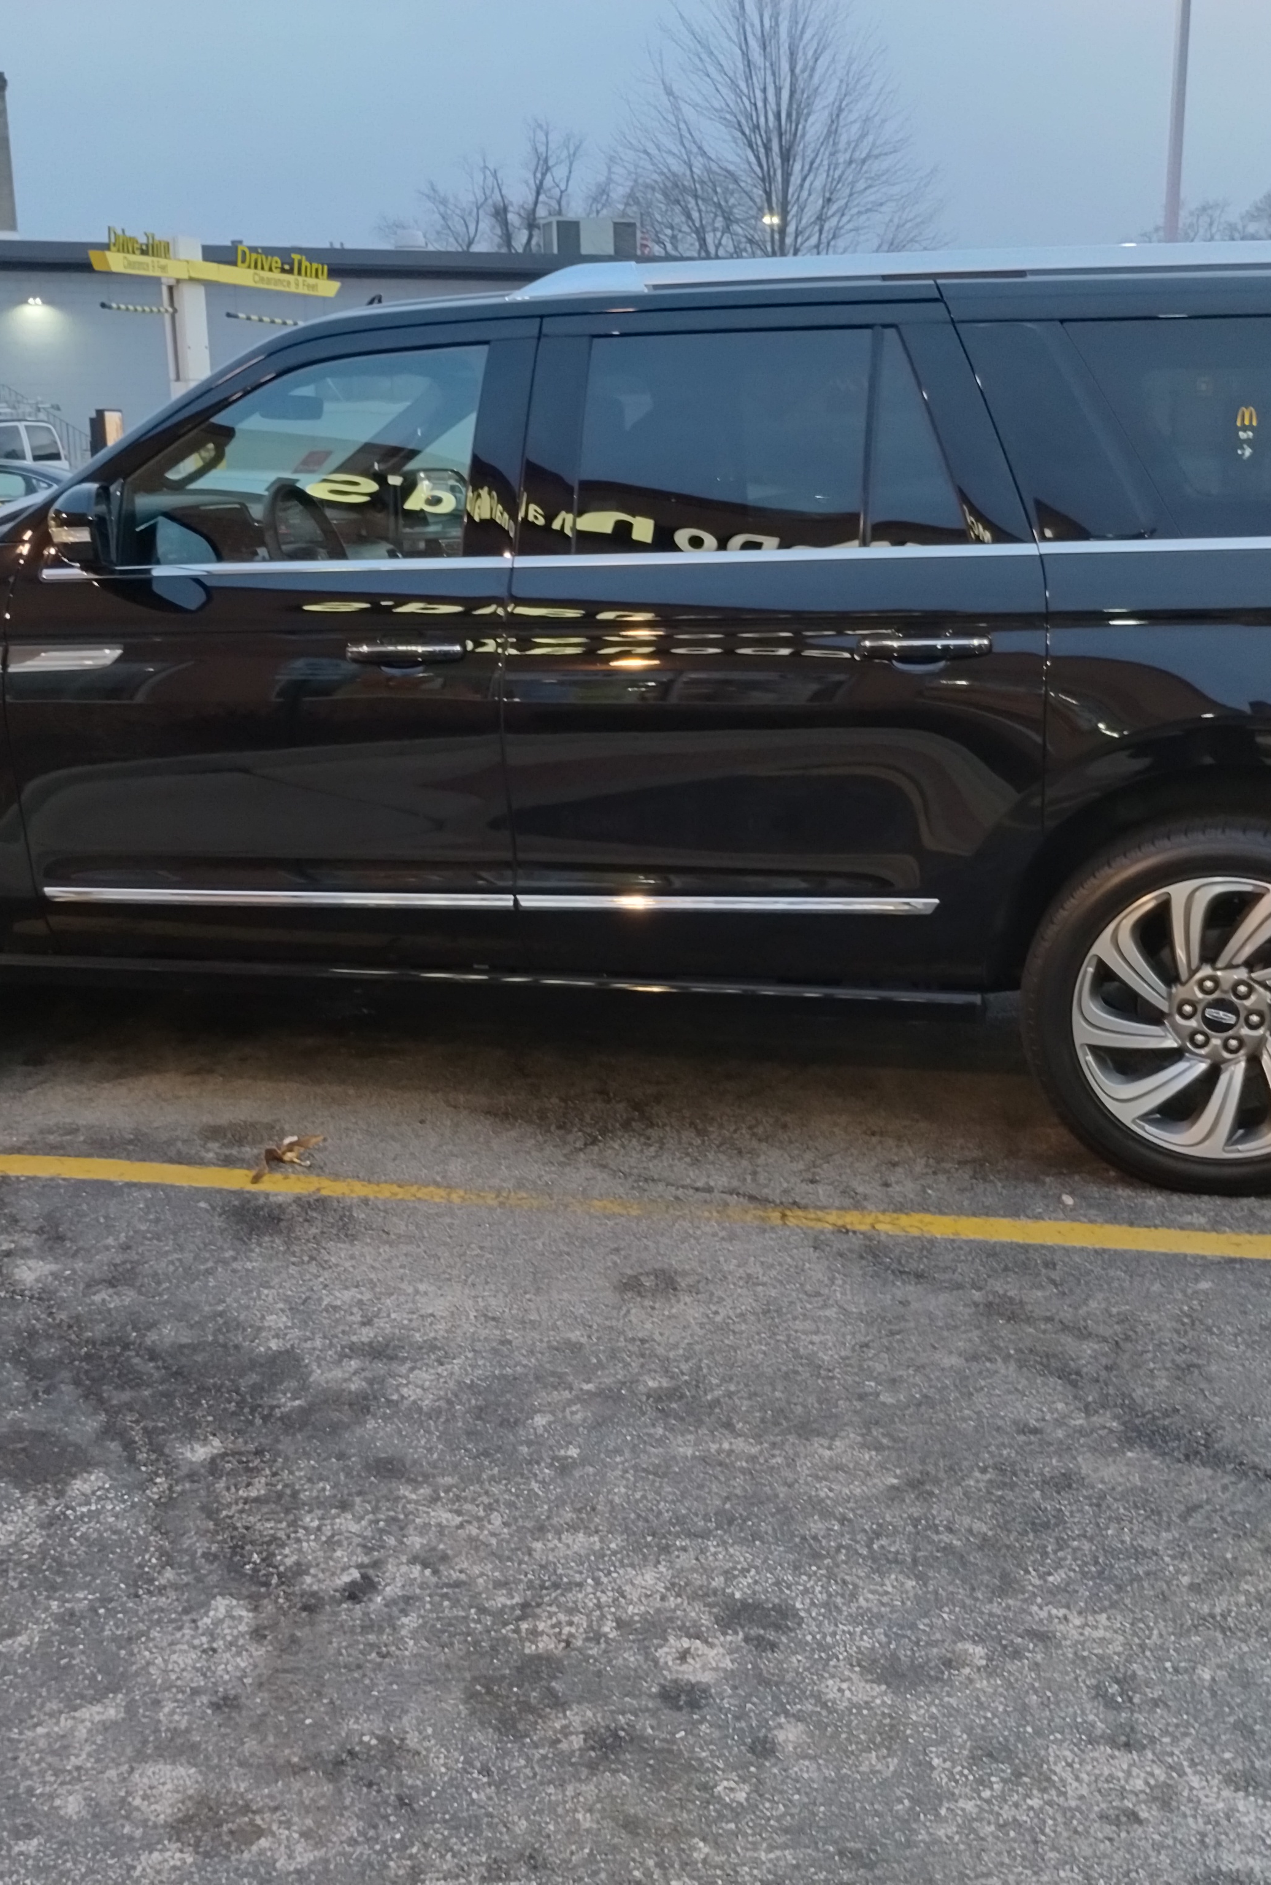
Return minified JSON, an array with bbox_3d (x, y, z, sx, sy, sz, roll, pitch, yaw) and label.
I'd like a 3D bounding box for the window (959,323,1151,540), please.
[{"bbox_3d":[0.837,-1.022,4.053,0.396,0.438,0.040,3,0,13],"label":"window"}]

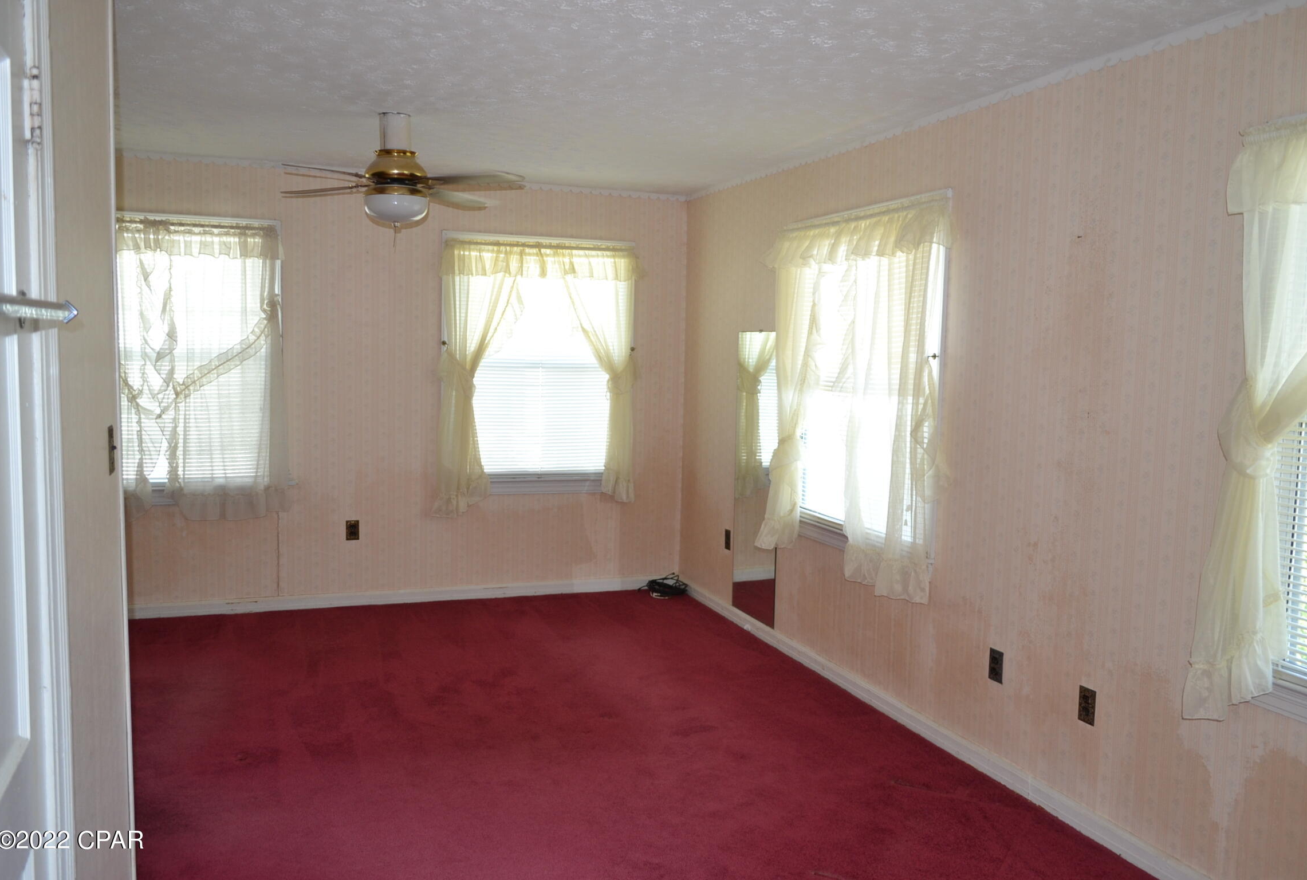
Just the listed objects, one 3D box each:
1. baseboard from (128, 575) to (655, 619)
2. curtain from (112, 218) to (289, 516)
[{"bbox_3d":[-1.398,0.903,5.717,3.255,0.080,0.019,0,6,-19],"label":"baseboard"},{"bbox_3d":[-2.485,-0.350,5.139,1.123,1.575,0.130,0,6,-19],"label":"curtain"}]

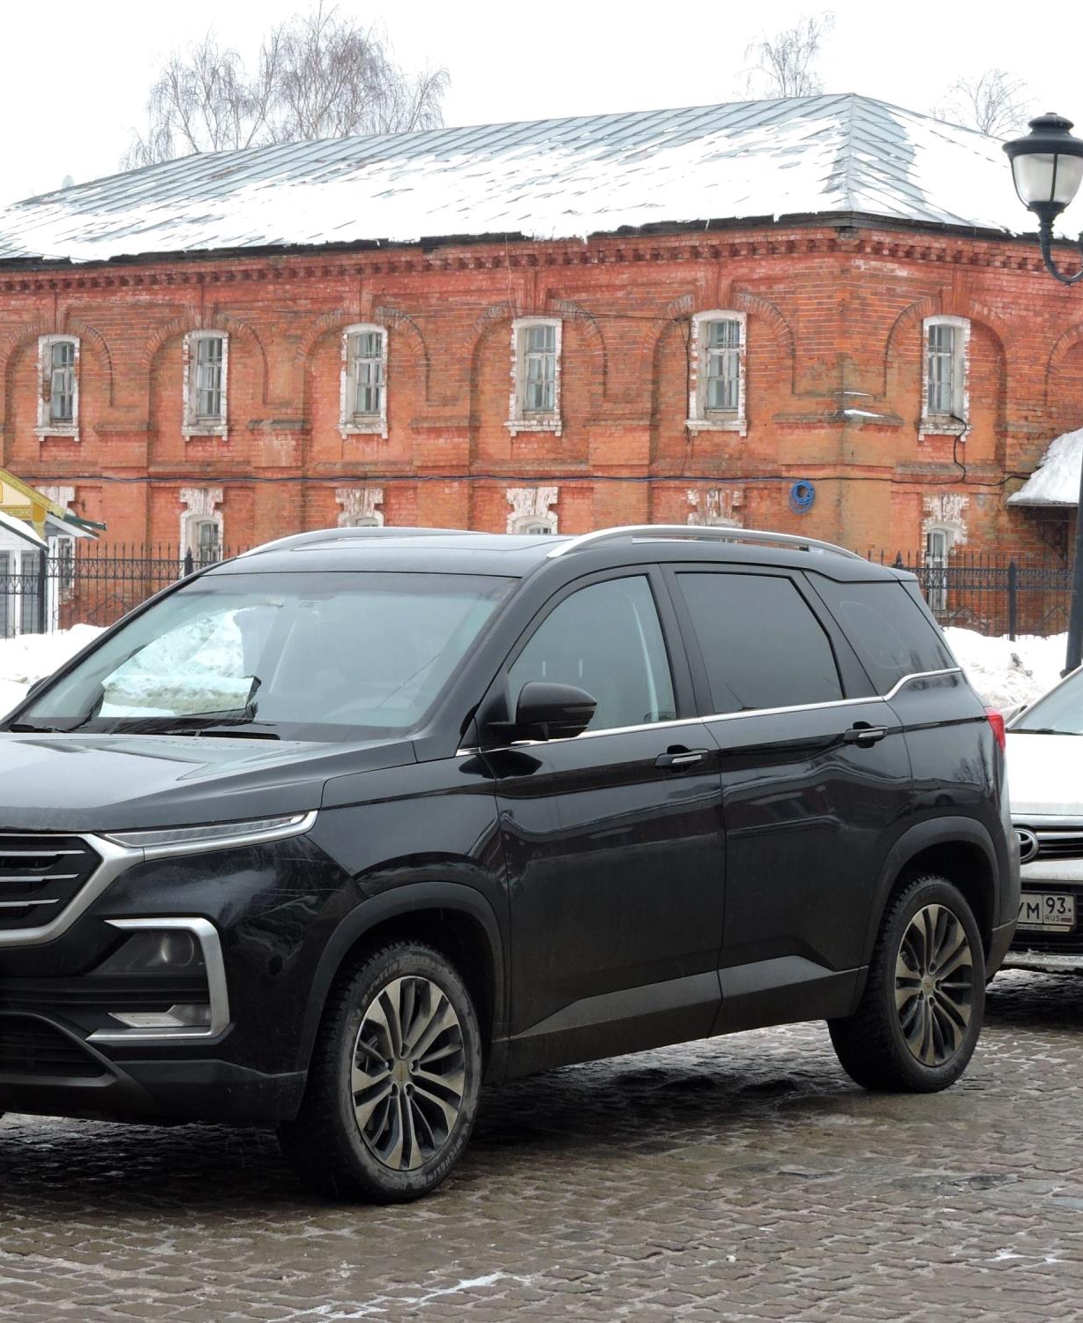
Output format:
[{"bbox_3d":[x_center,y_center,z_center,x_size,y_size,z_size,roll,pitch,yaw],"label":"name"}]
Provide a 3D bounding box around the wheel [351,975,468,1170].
[{"bbox_3d":[-0.405,1.050,10.437,0.180,0.493,0.493,0,1,35],"label":"wheel"}]

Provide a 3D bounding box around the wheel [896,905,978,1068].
[{"bbox_3d":[1.154,1.007,12.678,0.180,0.493,0.493,0,1,35],"label":"wheel"}]

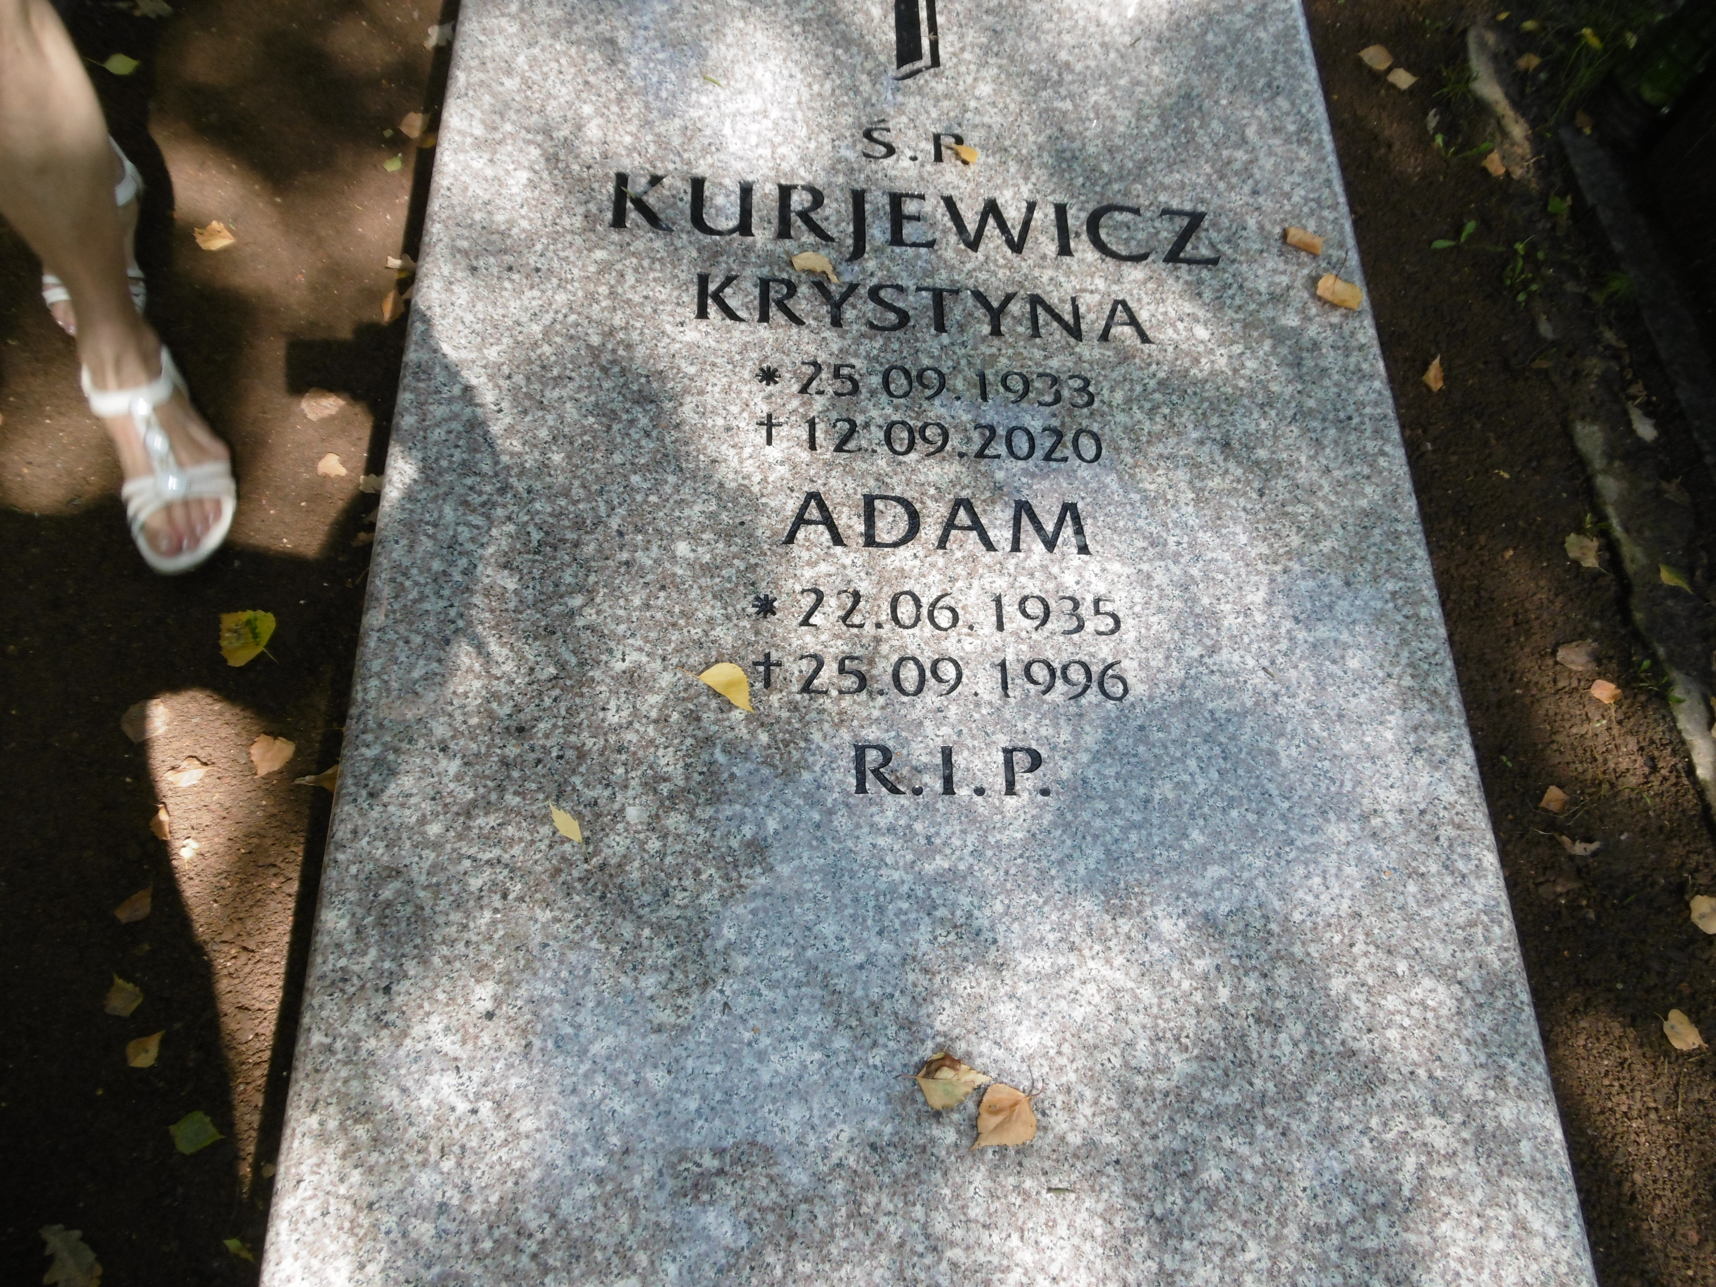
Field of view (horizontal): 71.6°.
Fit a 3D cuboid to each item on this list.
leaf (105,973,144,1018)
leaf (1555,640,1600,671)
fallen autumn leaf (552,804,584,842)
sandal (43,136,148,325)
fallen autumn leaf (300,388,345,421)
[{"bbox_3d":[-0.604,0.288,0.975,0.028,0.010,0.036,-29,71,-19],"label":"leaf"},{"bbox_3d":[0.772,0.014,1.270,0.052,0.012,0.030,-3,65,-8],"label":"leaf"},{"bbox_3d":[-0.211,0.130,0.856,0.036,0.008,0.015,30,67,6],"label":"fallen autumn leaf"},{"bbox_3d":[-0.795,-0.410,1.240,0.098,0.090,0.255,-7,66,-10],"label":"sandal"},{"bbox_3d":[-0.558,-0.247,1.236,0.039,0.010,0.035,32,65,8],"label":"fallen autumn leaf"}]

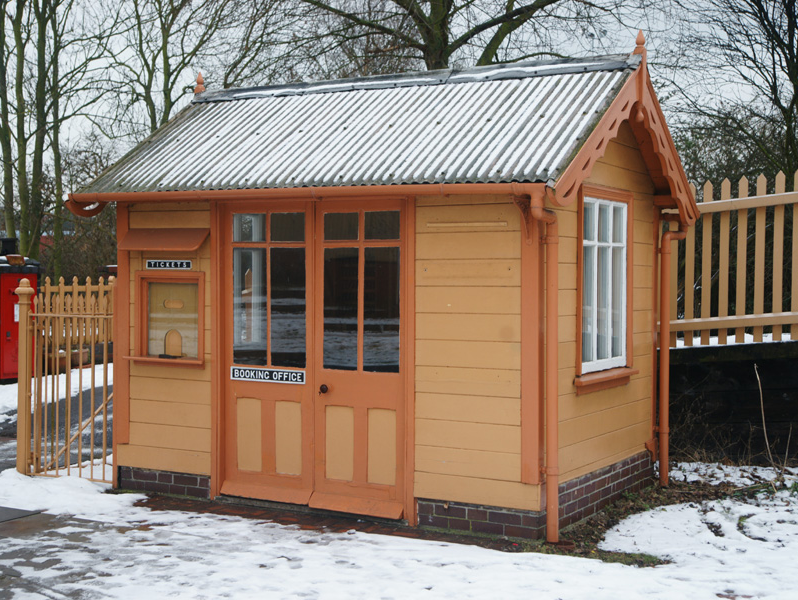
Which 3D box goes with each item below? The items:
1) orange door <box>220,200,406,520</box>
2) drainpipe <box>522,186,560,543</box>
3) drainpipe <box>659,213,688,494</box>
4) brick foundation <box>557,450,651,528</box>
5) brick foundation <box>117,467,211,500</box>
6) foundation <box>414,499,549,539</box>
[{"bbox_3d":[-0.606,0.361,8.576,1.500,2.110,0.080,1,1,29],"label":"orange door"},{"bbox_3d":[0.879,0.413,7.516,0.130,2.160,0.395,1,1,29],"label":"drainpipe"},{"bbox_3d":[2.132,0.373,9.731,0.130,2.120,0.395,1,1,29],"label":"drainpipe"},{"bbox_3d":[1.356,1.320,8.754,0.140,0.300,2.250,1,1,29],"label":"brick foundation"},{"bbox_3d":[-1.692,1.346,9.263,0.880,0.175,0.140,1,1,29],"label":"brick foundation"},{"bbox_3d":[0.527,1.387,8.008,0.860,0.190,0.140,1,1,29],"label":"foundation"}]

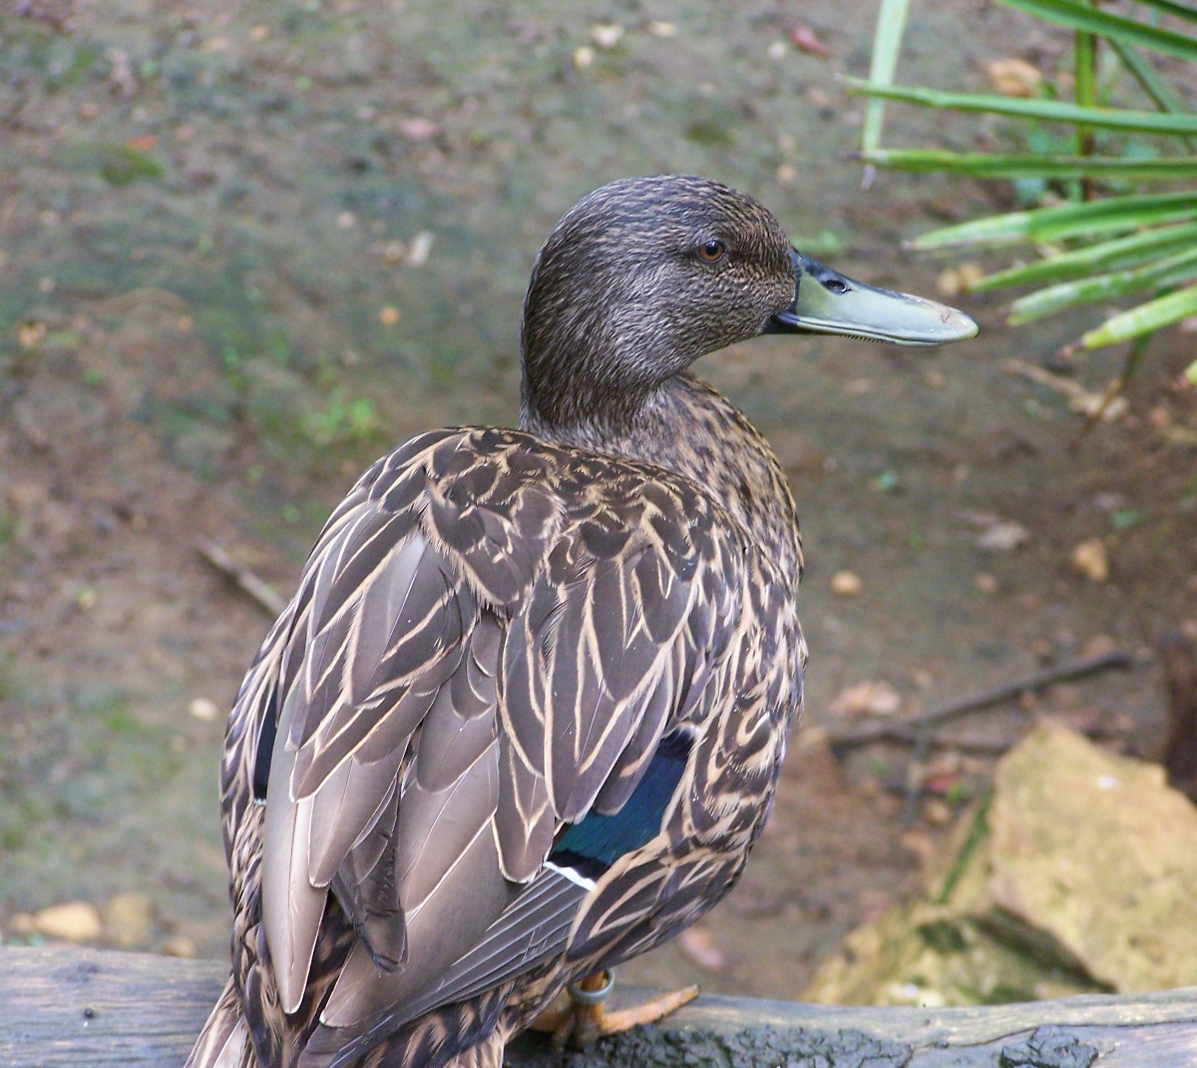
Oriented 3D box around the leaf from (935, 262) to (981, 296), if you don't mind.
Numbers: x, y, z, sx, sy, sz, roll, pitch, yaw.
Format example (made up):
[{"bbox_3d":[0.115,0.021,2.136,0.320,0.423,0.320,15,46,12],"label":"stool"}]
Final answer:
[{"bbox_3d":[0.167,-0.117,3.595,0.022,0.008,0.020,0,30,0],"label":"leaf"}]

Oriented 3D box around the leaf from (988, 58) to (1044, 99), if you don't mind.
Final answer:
[{"bbox_3d":[0.202,-0.221,3.772,0.025,0.010,0.021,5,30,9],"label":"leaf"}]

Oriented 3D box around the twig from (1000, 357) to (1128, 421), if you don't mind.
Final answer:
[{"bbox_3d":[0.190,-0.059,3.171,0.062,0.007,0.016,22,35,35],"label":"twig"}]

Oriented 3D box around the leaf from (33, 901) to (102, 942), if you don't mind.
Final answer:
[{"bbox_3d":[-0.213,0.155,3.122,0.027,0.009,0.018,0,30,0],"label":"leaf"}]

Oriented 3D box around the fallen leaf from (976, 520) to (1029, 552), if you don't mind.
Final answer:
[{"bbox_3d":[0.176,0.001,3.393,0.022,0.006,0.018,-3,30,-4],"label":"fallen leaf"}]

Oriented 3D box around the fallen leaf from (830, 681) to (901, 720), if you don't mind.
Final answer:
[{"bbox_3d":[0.112,0.070,3.270,0.028,0.009,0.012,-8,31,-13],"label":"fallen leaf"}]

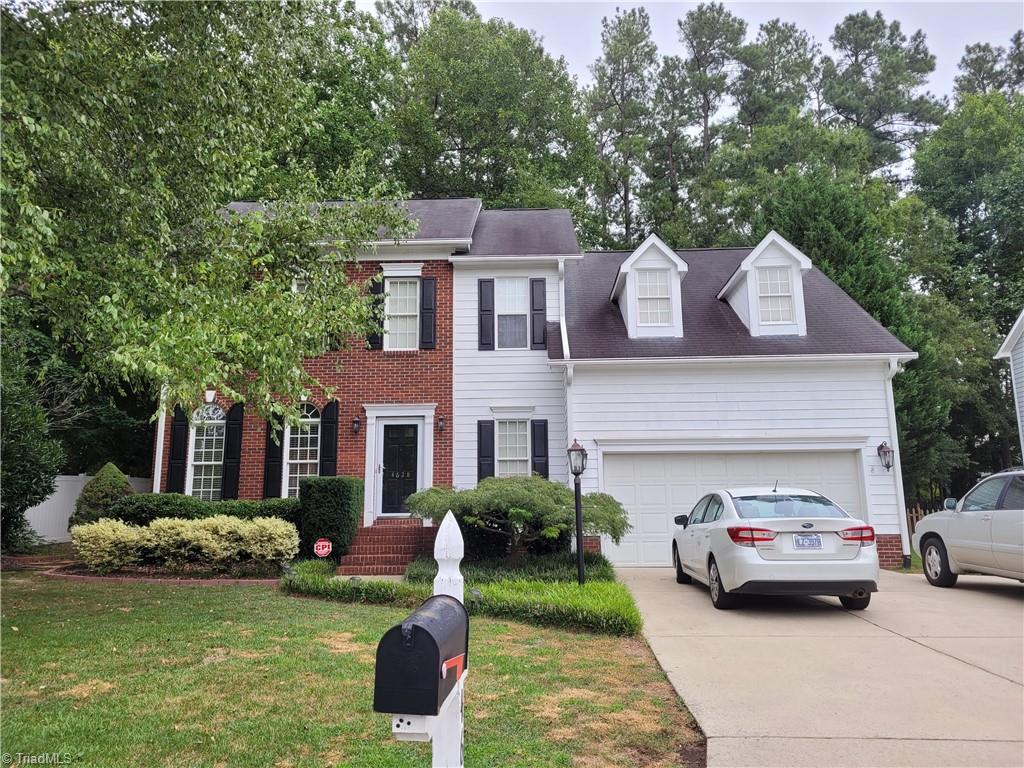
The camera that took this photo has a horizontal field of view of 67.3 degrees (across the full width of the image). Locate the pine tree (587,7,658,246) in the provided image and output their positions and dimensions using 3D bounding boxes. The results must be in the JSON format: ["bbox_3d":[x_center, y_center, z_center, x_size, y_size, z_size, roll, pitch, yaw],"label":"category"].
[{"bbox_3d":[5.991,-6.420,38.904,4.200,28.700,4.200,-1,-11,1],"label":"pine tree"}]

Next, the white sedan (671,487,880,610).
[{"bbox_3d":[3.347,2.130,10.489,1.800,1.455,4.600,-1,-8,3],"label":"white sedan"}]

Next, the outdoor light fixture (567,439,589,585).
[{"bbox_3d":[0.911,1.808,10.531,0.280,2.135,0.280,-1,-11,1],"label":"outdoor light fixture"}]

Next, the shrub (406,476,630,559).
[{"bbox_3d":[0.099,2.370,12.785,3.730,1.660,3.200,-1,-11,1],"label":"shrub"}]

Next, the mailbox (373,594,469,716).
[{"bbox_3d":[-0.251,0.779,2.268,0.172,0.228,0.475,0,-7,6],"label":"mailbox"}]

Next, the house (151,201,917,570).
[{"bbox_3d":[-0.057,-0.305,19.861,15.800,9.630,10.000,-1,-11,1],"label":"house"}]

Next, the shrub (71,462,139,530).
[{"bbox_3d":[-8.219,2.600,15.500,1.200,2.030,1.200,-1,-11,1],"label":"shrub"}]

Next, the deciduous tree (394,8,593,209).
[{"bbox_3d":[-0.768,-5.022,31.139,8.300,23.000,8.000,-1,-11,1],"label":"deciduous tree"}]

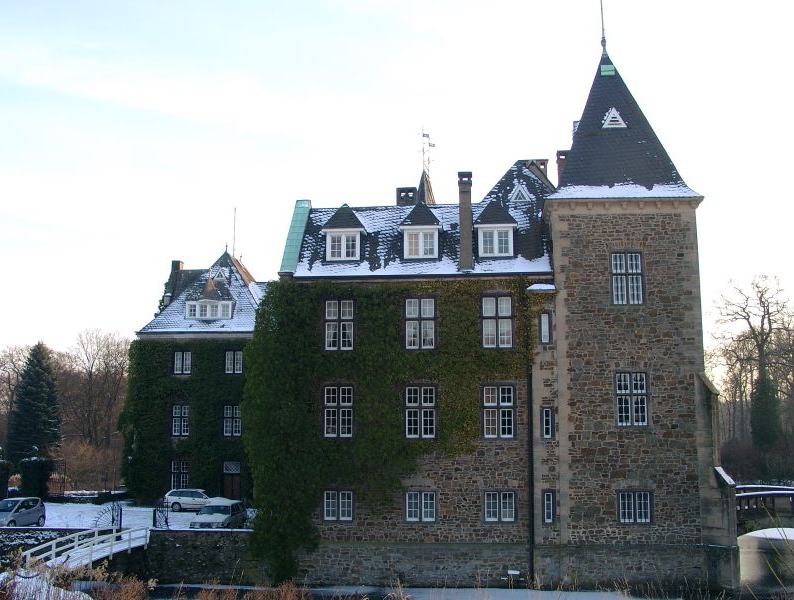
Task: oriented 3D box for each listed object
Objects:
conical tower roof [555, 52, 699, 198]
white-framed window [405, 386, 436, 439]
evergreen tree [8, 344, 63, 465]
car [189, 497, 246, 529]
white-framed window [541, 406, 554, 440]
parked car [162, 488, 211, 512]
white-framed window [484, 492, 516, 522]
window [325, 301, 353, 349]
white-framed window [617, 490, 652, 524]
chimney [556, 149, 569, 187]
[{"bbox_3d":[11.003,-8.777,41.209,7.304,8.980,7.304,-1,-8,5],"label":"conical tower roof"},{"bbox_3d":[1.146,5.461,38.147,1.448,2.501,0.200,-1,-6,5],"label":"white-framed window"},{"bbox_3d":[-29.020,9.125,62.955,4.942,11.996,4.942,4,-10,-24],"label":"evergreen tree"},{"bbox_3d":[-8.770,10.874,39.091,1.710,1.430,4.450,-1,-9,4],"label":"car"},{"bbox_3d":[7.115,5.821,36.976,0.332,1.363,0.150,-1,-9,6],"label":"white-framed window"},{"bbox_3d":[-12.398,12.709,50.249,4.450,1.450,1.700,-1,-8,8],"label":"parked car"},{"bbox_3d":[4.780,9.617,36.518,1.399,1.370,0.150,-1,-8,6],"label":"white-framed window"},{"bbox_3d":[-2.790,1.281,38.475,1.382,2.406,0.150,-1,-8,6],"label":"window"},{"bbox_3d":[11.191,9.741,36.888,1.581,1.516,0.200,-1,-6,3],"label":"white-framed window"},{"bbox_3d":[10.037,-7.699,47.319,0.786,2.700,0.900,-1,-8,5],"label":"chimney"}]

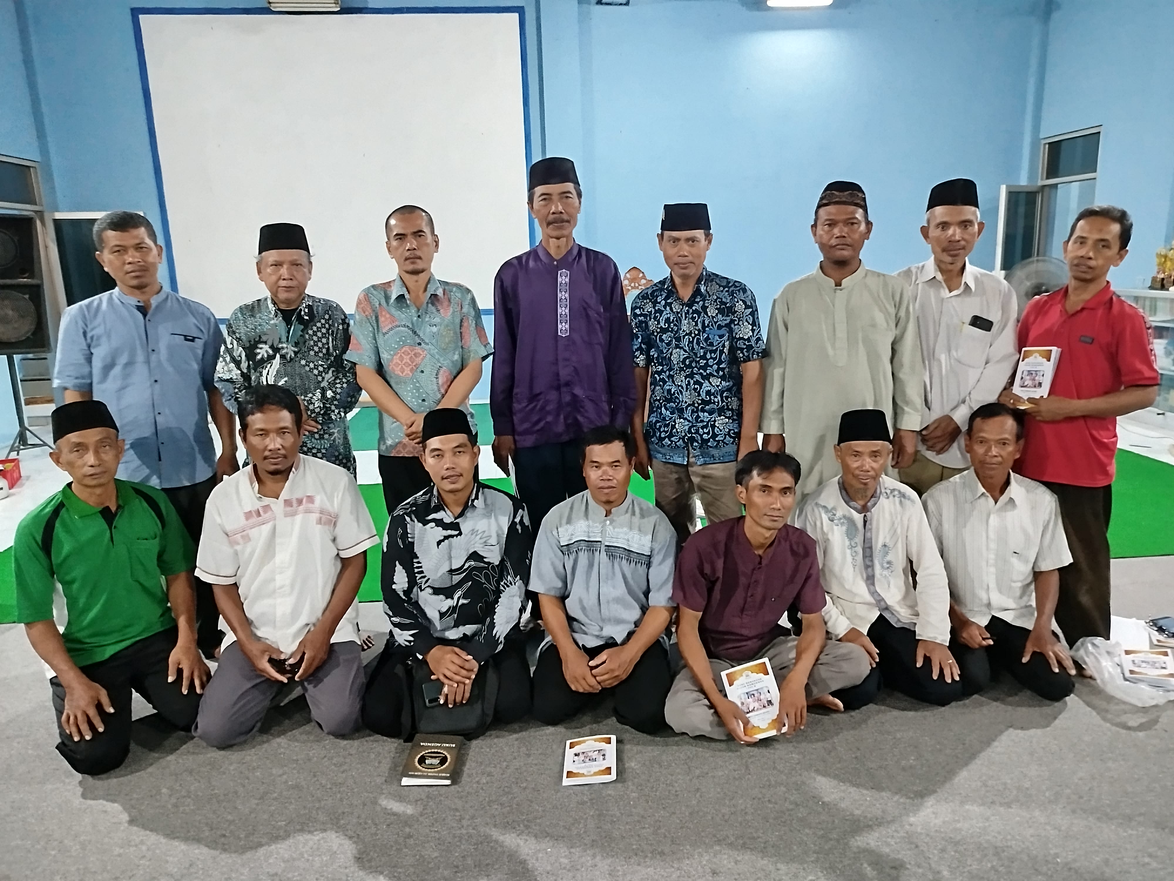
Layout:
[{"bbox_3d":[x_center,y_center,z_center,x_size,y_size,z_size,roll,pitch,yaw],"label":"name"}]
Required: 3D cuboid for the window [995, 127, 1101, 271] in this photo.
[{"bbox_3d":[4.323,-2.266,7.869,0.680,1.340,0.880,-3,13,-4],"label":"window"}]

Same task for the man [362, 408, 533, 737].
[{"bbox_3d":[-0.453,0.371,2.721,0.540,0.993,0.640,-3,13,-3],"label":"man"}]

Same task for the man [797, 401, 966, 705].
[{"bbox_3d":[0.942,0.347,2.820,0.500,0.920,0.620,0,13,8],"label":"man"}]

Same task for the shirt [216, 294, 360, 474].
[{"bbox_3d":[-1.085,-0.195,3.034,0.520,0.690,0.310,-5,13,-12],"label":"shirt"}]

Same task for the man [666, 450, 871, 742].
[{"bbox_3d":[0.558,0.434,2.675,0.640,0.840,0.600,-2,13,0],"label":"man"}]

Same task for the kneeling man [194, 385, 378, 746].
[{"bbox_3d":[-0.950,0.358,2.730,0.560,1.060,0.640,-5,13,-12],"label":"kneeling man"}]

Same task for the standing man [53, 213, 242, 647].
[{"bbox_3d":[-1.601,0.001,3.017,0.550,1.652,0.300,-8,15,-25],"label":"standing man"}]

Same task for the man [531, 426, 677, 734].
[{"bbox_3d":[0.058,0.395,2.720,0.490,0.916,0.640,-1,13,6],"label":"man"}]

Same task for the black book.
[{"bbox_3d":[-0.453,0.943,2.407,0.148,0.022,0.210,0,13,6],"label":"black book"}]

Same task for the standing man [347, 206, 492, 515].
[{"bbox_3d":[-0.612,-0.049,3.115,0.520,1.643,0.310,-4,13,-11],"label":"standing man"}]

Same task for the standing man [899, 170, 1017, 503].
[{"bbox_3d":[1.270,-0.071,2.939,0.470,1.660,0.320,2,14,18],"label":"standing man"}]

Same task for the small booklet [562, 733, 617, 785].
[{"bbox_3d":[0.012,0.938,2.385,0.150,0.014,0.215,-1,13,2],"label":"small booklet"}]

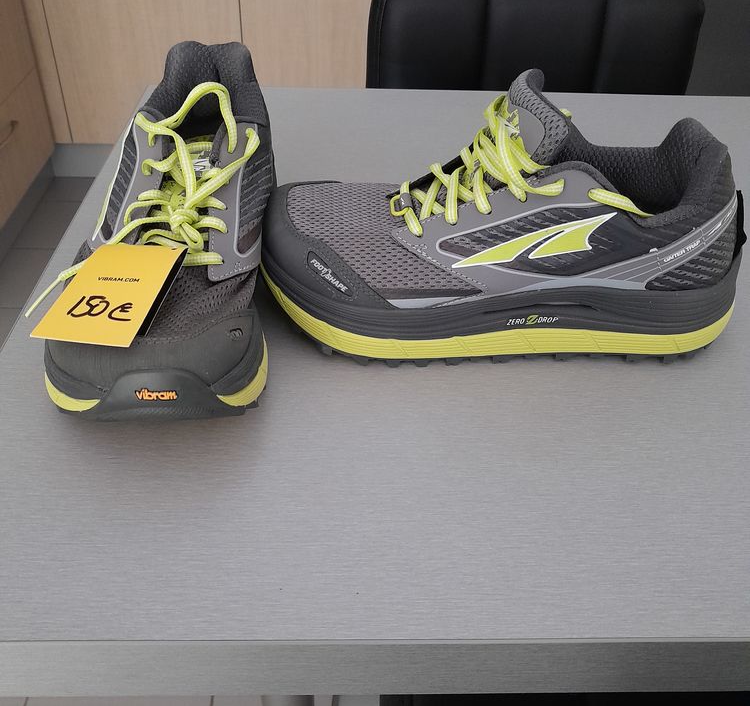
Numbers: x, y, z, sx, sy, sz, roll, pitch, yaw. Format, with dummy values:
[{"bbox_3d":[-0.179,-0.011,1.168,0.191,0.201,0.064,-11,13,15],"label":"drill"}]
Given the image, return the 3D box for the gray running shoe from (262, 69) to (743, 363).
[{"bbox_3d":[0.076,-0.082,0.451,0.288,0.146,0.111,1,38,-1],"label":"gray running shoe"}]

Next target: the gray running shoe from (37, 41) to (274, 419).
[{"bbox_3d":[-0.114,-0.092,0.472,0.111,0.124,0.285,1,38,-2],"label":"gray running shoe"}]

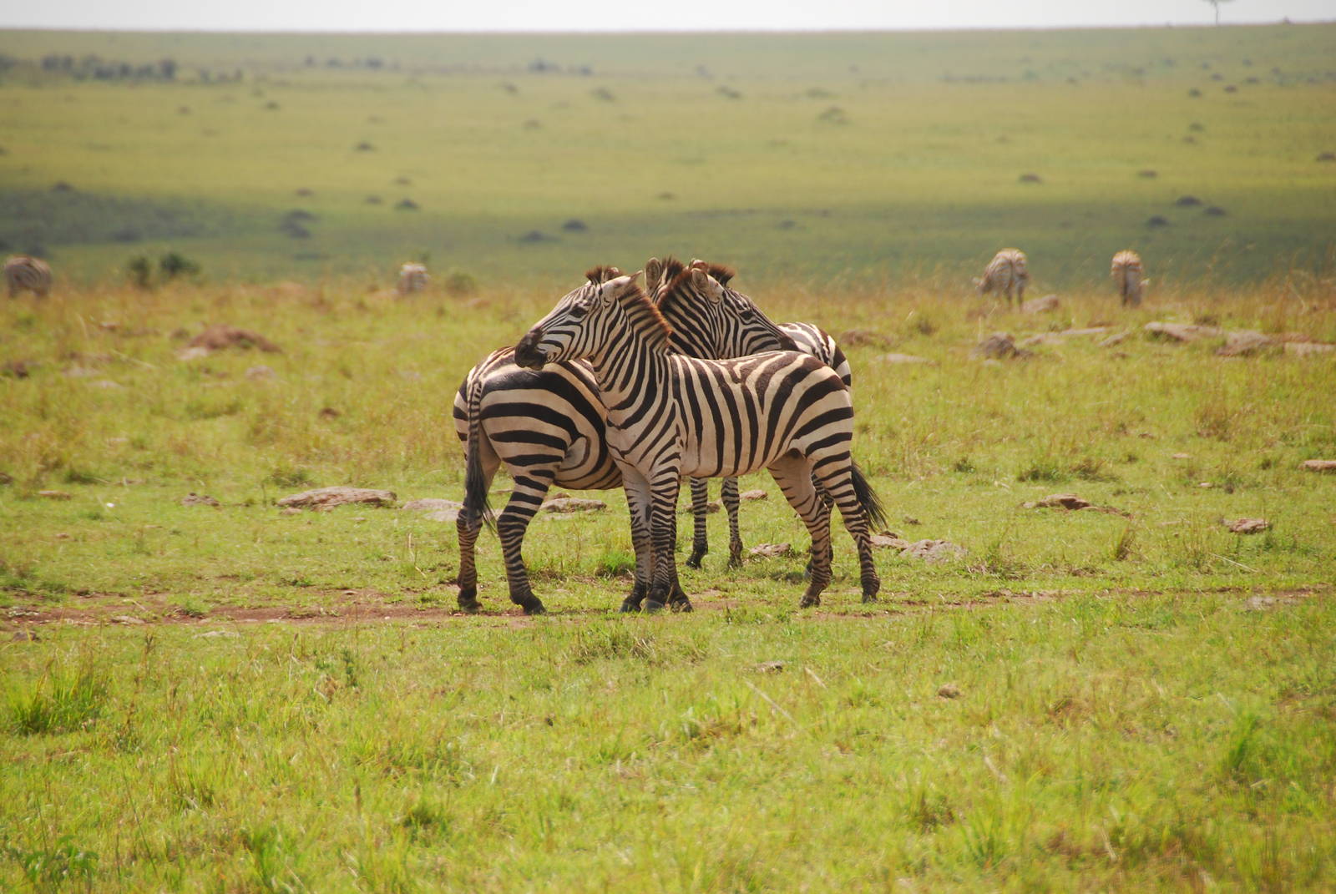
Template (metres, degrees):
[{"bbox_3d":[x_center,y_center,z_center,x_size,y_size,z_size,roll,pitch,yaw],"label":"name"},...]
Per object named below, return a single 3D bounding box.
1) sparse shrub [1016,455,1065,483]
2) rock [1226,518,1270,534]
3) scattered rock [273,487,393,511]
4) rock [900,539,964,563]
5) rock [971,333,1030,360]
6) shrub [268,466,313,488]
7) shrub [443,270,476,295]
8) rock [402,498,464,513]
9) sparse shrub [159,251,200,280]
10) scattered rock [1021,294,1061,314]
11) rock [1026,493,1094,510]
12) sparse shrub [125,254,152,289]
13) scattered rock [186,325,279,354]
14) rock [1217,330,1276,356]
[{"bbox_3d":[2.663,0.157,79.660,0.350,0.184,0.320,0,2,0],"label":"sparse shrub"},{"bbox_3d":[3.516,0.481,67.605,0.265,0.095,0.210,0,2,0],"label":"rock"},{"bbox_3d":[-2.181,0.336,73.250,0.786,0.149,0.500,0,2,0],"label":"scattered rock"},{"bbox_3d":[1.488,0.585,62.450,0.362,0.131,0.300,0,2,0],"label":"rock"},{"bbox_3d":[4.444,-1.346,149.000,0.781,0.349,0.580,0,1,0],"label":"rock"},{"bbox_3d":[-2.742,0.220,81.000,0.334,0.167,0.280,0,1,0],"label":"shrub"},{"bbox_3d":[-4.214,-3.296,225.000,0.695,0.527,0.620,0,1,0],"label":"shrub"},{"bbox_3d":[-1.524,0.384,72.660,0.428,0.092,0.320,0,2,0],"label":"rock"},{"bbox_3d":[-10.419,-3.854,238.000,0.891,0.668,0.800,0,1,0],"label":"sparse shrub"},{"bbox_3d":[6.628,-2.553,198.275,0.686,0.336,0.550,0,2,0],"label":"scattered rock"},{"bbox_3d":[2.651,0.368,75.500,0.445,0.113,0.320,0,1,0],"label":"rock"},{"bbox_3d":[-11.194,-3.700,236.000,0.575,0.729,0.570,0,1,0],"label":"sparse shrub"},{"bbox_3d":[-5.790,-1.432,148.475,1.247,0.360,0.950,0,2,0],"label":"scattered rock"},{"bbox_3d":[7.886,-1.416,152.000,0.811,0.356,0.600,0,1,0],"label":"rock"}]

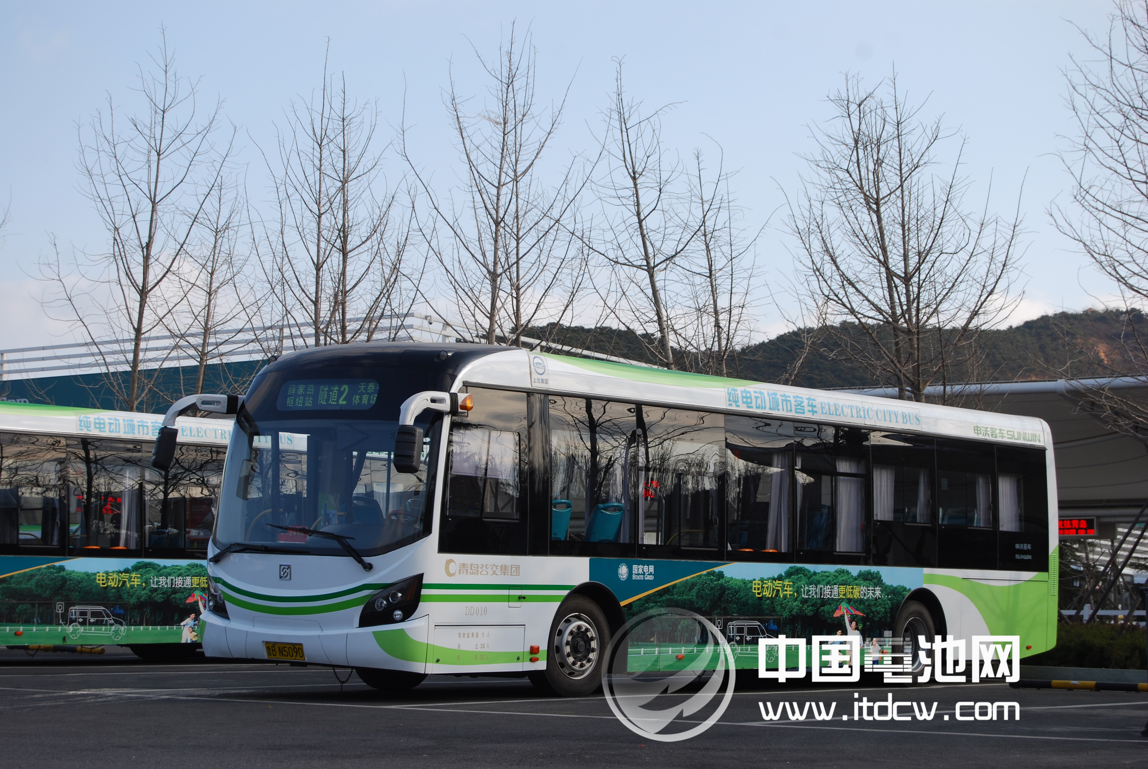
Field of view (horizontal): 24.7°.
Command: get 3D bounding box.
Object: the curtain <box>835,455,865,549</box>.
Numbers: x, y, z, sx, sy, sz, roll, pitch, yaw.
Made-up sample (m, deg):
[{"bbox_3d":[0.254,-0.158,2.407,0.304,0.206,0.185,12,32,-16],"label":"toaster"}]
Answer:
[{"bbox_3d":[2.938,1.275,27.890,0.110,1.022,0.556,-3,-6,38],"label":"curtain"}]

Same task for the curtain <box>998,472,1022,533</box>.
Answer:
[{"bbox_3d":[5.016,1.360,30.091,0.090,0.719,0.548,-2,-5,38],"label":"curtain"}]

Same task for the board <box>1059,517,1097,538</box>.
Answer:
[{"bbox_3d":[9.516,2.740,50.000,1.080,0.390,0.120,-2,-5,38],"label":"board"}]

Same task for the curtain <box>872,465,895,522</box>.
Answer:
[{"bbox_3d":[3.362,1.183,28.442,0.110,0.633,0.448,-3,-6,38],"label":"curtain"}]

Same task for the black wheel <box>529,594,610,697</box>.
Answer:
[{"bbox_3d":[-0.068,2.337,23.432,0.285,0.945,0.945,-4,-7,40],"label":"black wheel"}]

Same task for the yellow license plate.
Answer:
[{"bbox_3d":[-2.470,2.284,22.414,0.440,0.140,0.020,-2,11,38],"label":"yellow license plate"}]

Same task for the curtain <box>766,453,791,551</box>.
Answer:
[{"bbox_3d":[2.089,1.198,26.799,0.110,1.020,0.446,-3,-6,38],"label":"curtain"}]

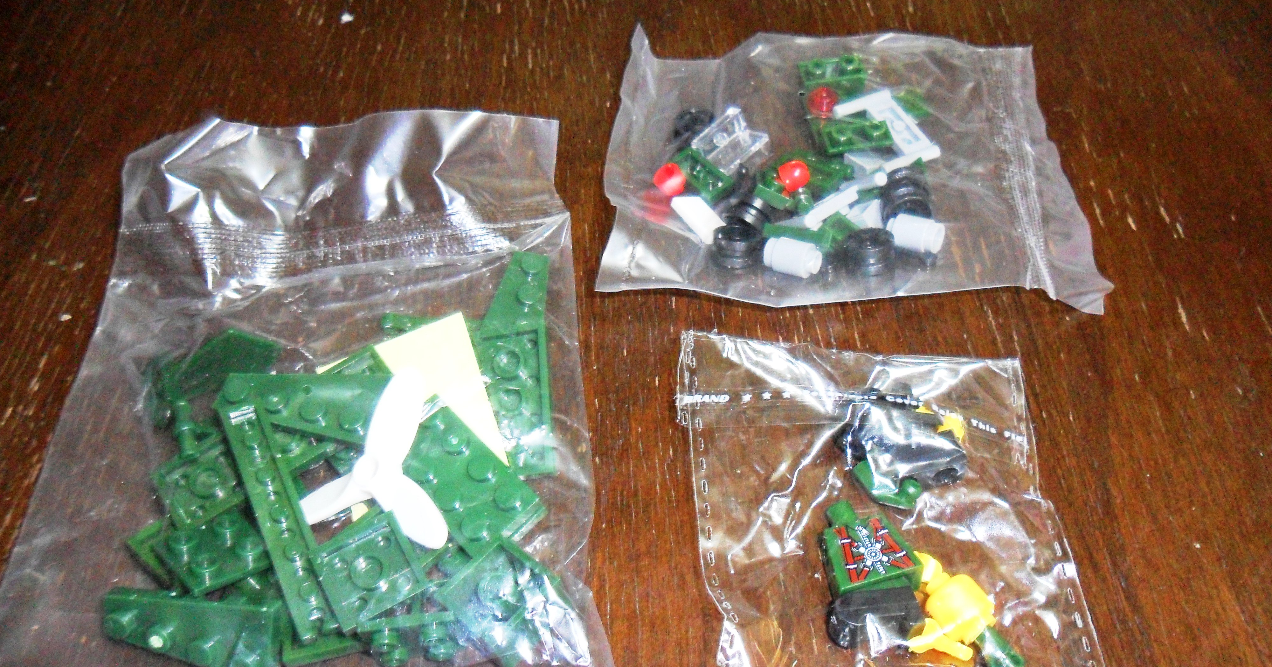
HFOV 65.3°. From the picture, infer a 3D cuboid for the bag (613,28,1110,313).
[{"bbox_3d":[0.050,-0.046,0.236,0.113,0.020,0.087,2,54,2],"label":"bag"}]

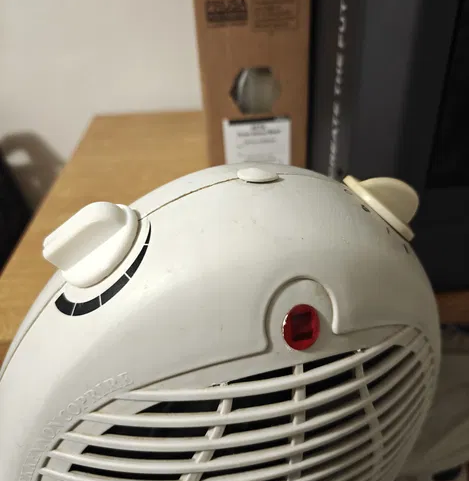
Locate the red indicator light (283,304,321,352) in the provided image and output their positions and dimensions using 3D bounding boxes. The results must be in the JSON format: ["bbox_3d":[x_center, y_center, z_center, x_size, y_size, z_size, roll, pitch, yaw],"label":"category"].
[{"bbox_3d":[0.024,0.031,0.153,0.014,0.016,0.003,-1,-8,-13],"label":"red indicator light"}]

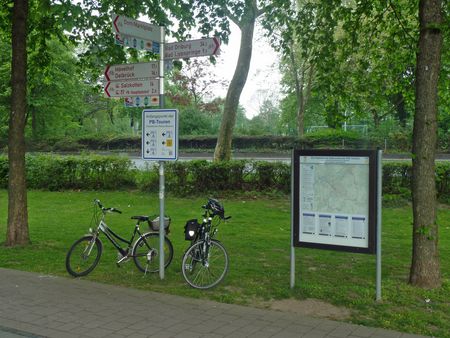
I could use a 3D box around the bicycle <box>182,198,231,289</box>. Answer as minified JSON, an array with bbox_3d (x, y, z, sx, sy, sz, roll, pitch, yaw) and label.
[{"bbox_3d":[-0.360,1.085,8.660,0.640,1.240,1.680,0,2,-13],"label":"bicycle"}]

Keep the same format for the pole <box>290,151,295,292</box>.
[{"bbox_3d":[0.968,0.712,8.150,0.060,1.980,0.060,2,3,27],"label":"pole"}]

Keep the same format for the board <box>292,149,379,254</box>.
[{"bbox_3d":[1.495,0.427,7.860,1.157,1.390,0.080,2,3,27],"label":"board"}]

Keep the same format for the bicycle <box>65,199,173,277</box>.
[{"bbox_3d":[-1.630,1.085,9.080,1.710,1.190,0.600,0,2,-16],"label":"bicycle"}]

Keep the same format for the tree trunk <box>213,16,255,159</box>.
[{"bbox_3d":[0.330,-2.150,20.000,1.400,5.900,0.800,0,2,0],"label":"tree trunk"}]

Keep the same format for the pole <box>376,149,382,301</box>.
[{"bbox_3d":[2.045,0.750,7.570,0.060,2.000,0.060,2,3,27],"label":"pole"}]

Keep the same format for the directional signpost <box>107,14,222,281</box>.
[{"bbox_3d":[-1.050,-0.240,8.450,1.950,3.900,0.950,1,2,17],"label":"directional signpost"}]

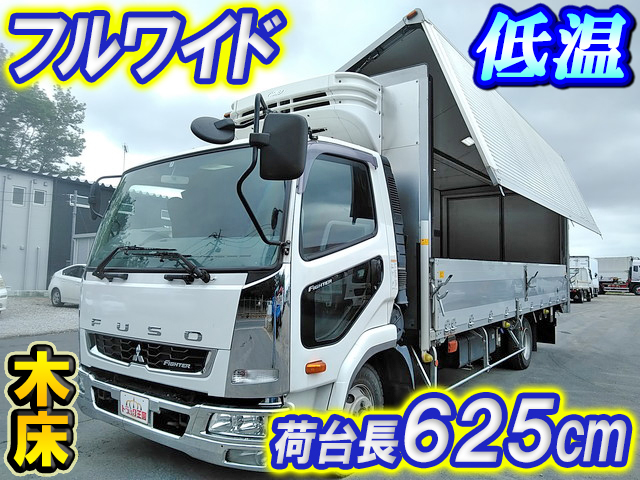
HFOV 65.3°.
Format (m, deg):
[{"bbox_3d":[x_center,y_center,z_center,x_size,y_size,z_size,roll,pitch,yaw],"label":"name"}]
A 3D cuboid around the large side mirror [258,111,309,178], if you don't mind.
[{"bbox_3d":[-0.210,-0.538,2.870,0.240,0.370,0.100,0,-3,5],"label":"large side mirror"}]

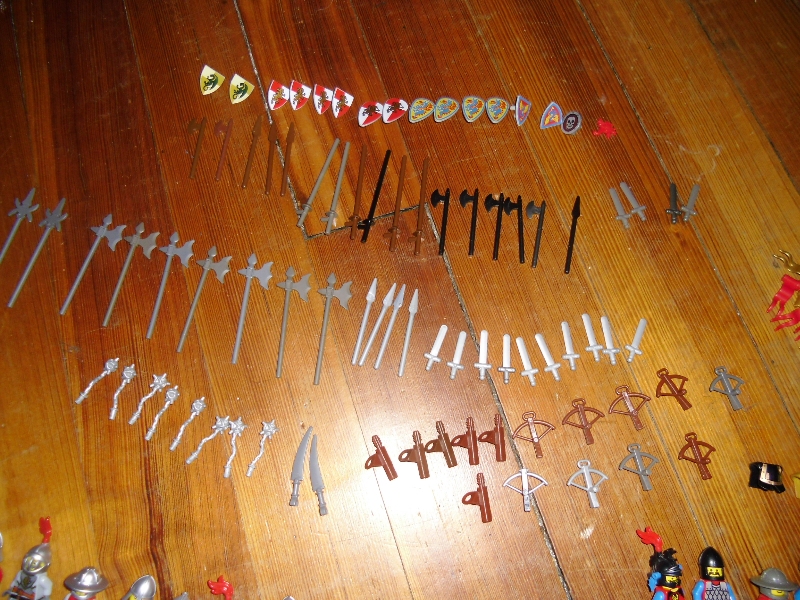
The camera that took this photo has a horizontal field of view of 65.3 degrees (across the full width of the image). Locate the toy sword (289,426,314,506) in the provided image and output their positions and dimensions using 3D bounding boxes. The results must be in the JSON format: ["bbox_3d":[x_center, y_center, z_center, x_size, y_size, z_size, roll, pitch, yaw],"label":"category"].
[{"bbox_3d":[-0.057,0.095,0.360,0.007,0.004,0.046,8,70,2],"label":"toy sword"}]

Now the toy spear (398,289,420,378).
[{"bbox_3d":[0.006,0.020,0.384,0.006,0.004,0.057,10,71,3],"label":"toy spear"}]

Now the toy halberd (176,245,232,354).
[{"bbox_3d":[-0.125,-0.001,0.394,0.023,0.004,0.072,11,71,4],"label":"toy halberd"}]

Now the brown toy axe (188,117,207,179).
[{"bbox_3d":[-0.143,-0.105,0.430,0.012,0.004,0.050,4,70,1],"label":"brown toy axe"}]

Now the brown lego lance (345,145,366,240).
[{"bbox_3d":[-0.029,-0.073,0.417,0.011,0.008,0.072,5,70,1],"label":"brown lego lance"}]

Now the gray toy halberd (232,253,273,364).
[{"bbox_3d":[-0.093,0.005,0.387,0.022,0.005,0.072,5,71,1],"label":"gray toy halberd"}]

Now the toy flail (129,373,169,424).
[{"bbox_3d":[-0.147,0.058,0.366,0.012,0.009,0.034,28,73,8],"label":"toy flail"}]

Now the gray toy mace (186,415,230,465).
[{"bbox_3d":[-0.111,0.079,0.360,0.010,0.008,0.034,43,75,14],"label":"gray toy mace"}]

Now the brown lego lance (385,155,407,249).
[{"bbox_3d":[-0.002,-0.065,0.414,0.011,0.008,0.073,7,70,2],"label":"brown lego lance"}]

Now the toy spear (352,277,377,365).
[{"bbox_3d":[-0.021,0.013,0.387,0.006,0.004,0.059,11,70,4],"label":"toy spear"}]

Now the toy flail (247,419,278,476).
[{"bbox_3d":[-0.079,0.086,0.361,0.011,0.007,0.034,13,71,4],"label":"toy flail"}]

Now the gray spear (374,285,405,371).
[{"bbox_3d":[-0.005,0.016,0.385,0.006,0.004,0.057,17,72,5],"label":"gray spear"}]

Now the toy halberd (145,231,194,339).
[{"bbox_3d":[-0.147,-0.010,0.394,0.023,0.004,0.073,6,70,2],"label":"toy halberd"}]

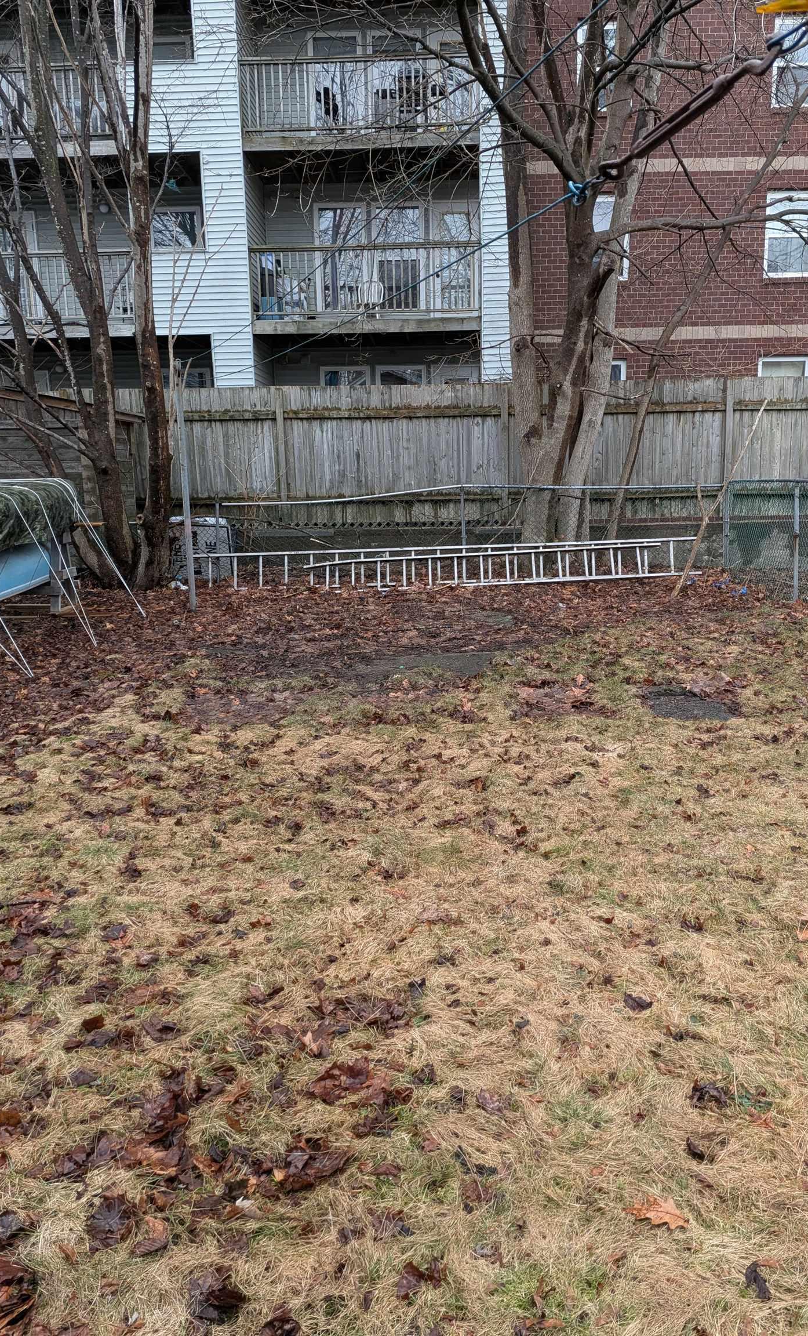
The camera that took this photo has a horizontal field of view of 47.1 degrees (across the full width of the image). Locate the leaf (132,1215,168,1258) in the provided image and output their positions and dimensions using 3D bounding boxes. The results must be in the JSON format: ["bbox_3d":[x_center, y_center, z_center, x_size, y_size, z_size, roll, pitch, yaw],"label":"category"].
[{"bbox_3d":[-0.482,1.094,1.779,0.060,0.040,0.077,1,11,9],"label":"leaf"}]

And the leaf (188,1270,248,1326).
[{"bbox_3d":[-0.331,1.116,1.644,0.097,0.045,0.091,-5,12,-19],"label":"leaf"}]

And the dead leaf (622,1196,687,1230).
[{"bbox_3d":[0.497,1.064,1.821,0.118,0.025,0.068,4,12,25],"label":"dead leaf"}]

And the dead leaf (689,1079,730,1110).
[{"bbox_3d":[0.709,0.993,2.160,0.083,0.045,0.072,1,11,11],"label":"dead leaf"}]

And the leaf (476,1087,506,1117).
[{"bbox_3d":[0.200,1.007,2.147,0.049,0.030,0.090,-10,14,-38],"label":"leaf"}]

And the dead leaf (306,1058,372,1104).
[{"bbox_3d":[-0.141,0.996,2.246,0.112,0.045,0.162,9,15,43],"label":"dead leaf"}]

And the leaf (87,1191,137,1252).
[{"bbox_3d":[-0.574,1.087,1.825,0.089,0.040,0.122,-3,11,-8],"label":"leaf"}]

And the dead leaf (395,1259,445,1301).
[{"bbox_3d":[0.025,1.103,1.673,0.091,0.040,0.055,-4,11,-13],"label":"dead leaf"}]

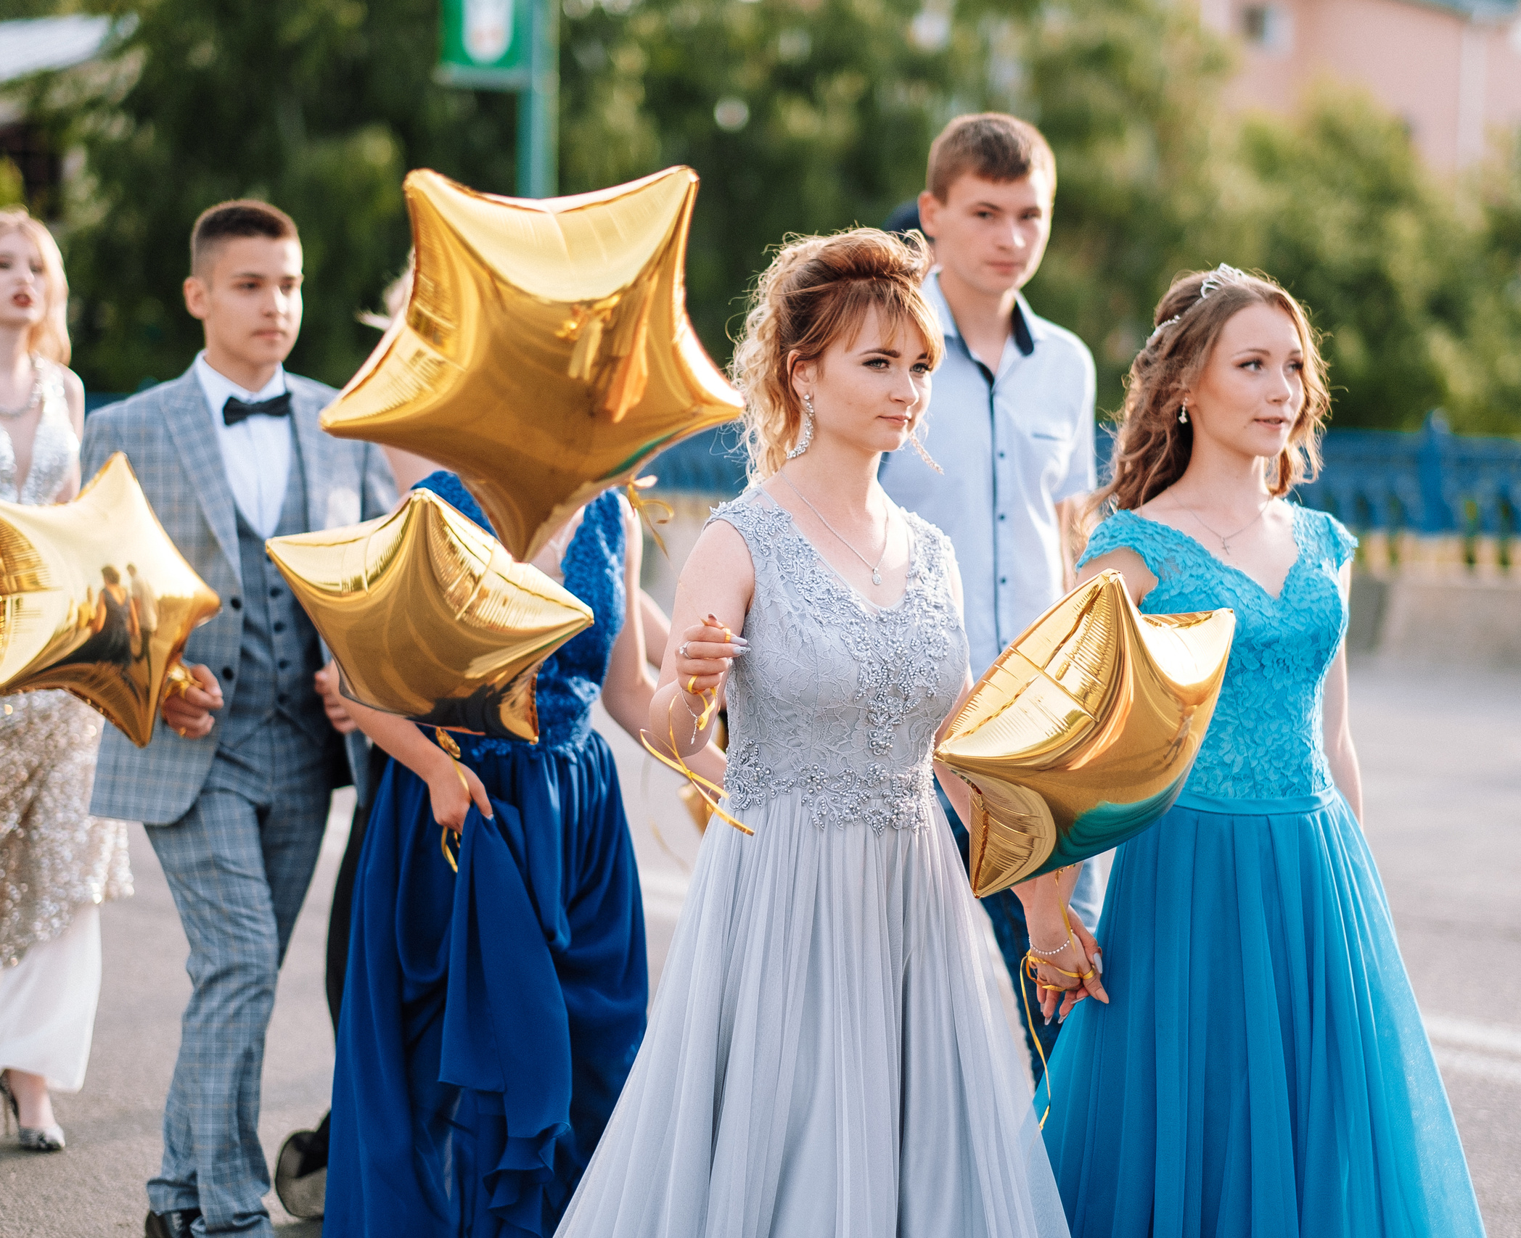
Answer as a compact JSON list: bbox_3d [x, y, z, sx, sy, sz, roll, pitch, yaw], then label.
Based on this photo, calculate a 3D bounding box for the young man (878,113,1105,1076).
[{"bbox_3d":[0.295,0.218,6.050,0.470,1.830,0.310,0,4,-28],"label":"young man"}]

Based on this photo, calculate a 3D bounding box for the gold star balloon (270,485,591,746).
[{"bbox_3d":[-0.451,-0.017,5.933,0.460,0.440,0.180,13,47,12],"label":"gold star balloon"}]

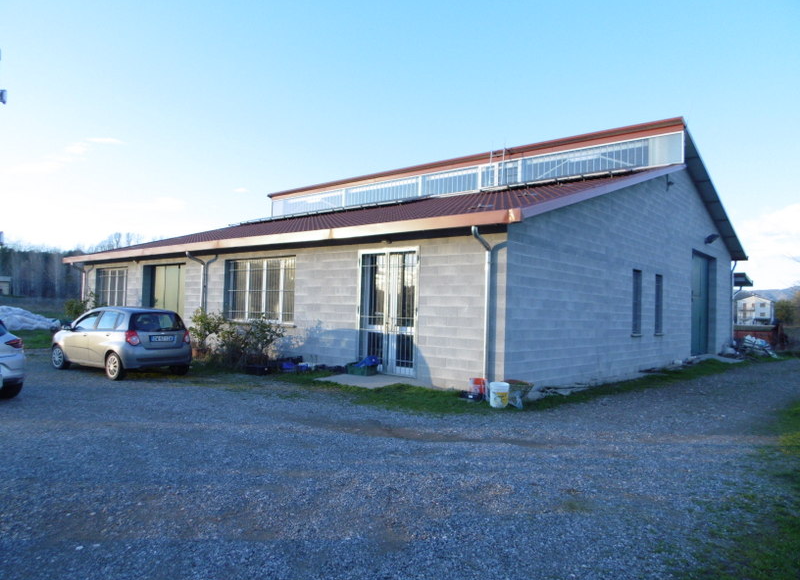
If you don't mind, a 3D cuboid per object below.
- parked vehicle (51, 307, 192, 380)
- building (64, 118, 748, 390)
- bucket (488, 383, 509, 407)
[{"bbox_3d":[-6.518,1.158,13.409,3.920,1.505,1.680,0,-3,36],"label":"parked vehicle"},{"bbox_3d":[0.733,-1.369,23.596,20.120,7.500,19.380,0,-3,41],"label":"building"},{"bbox_3d":[1.651,1.755,9.658,0.325,0.390,0.325,2,-2,0],"label":"bucket"}]

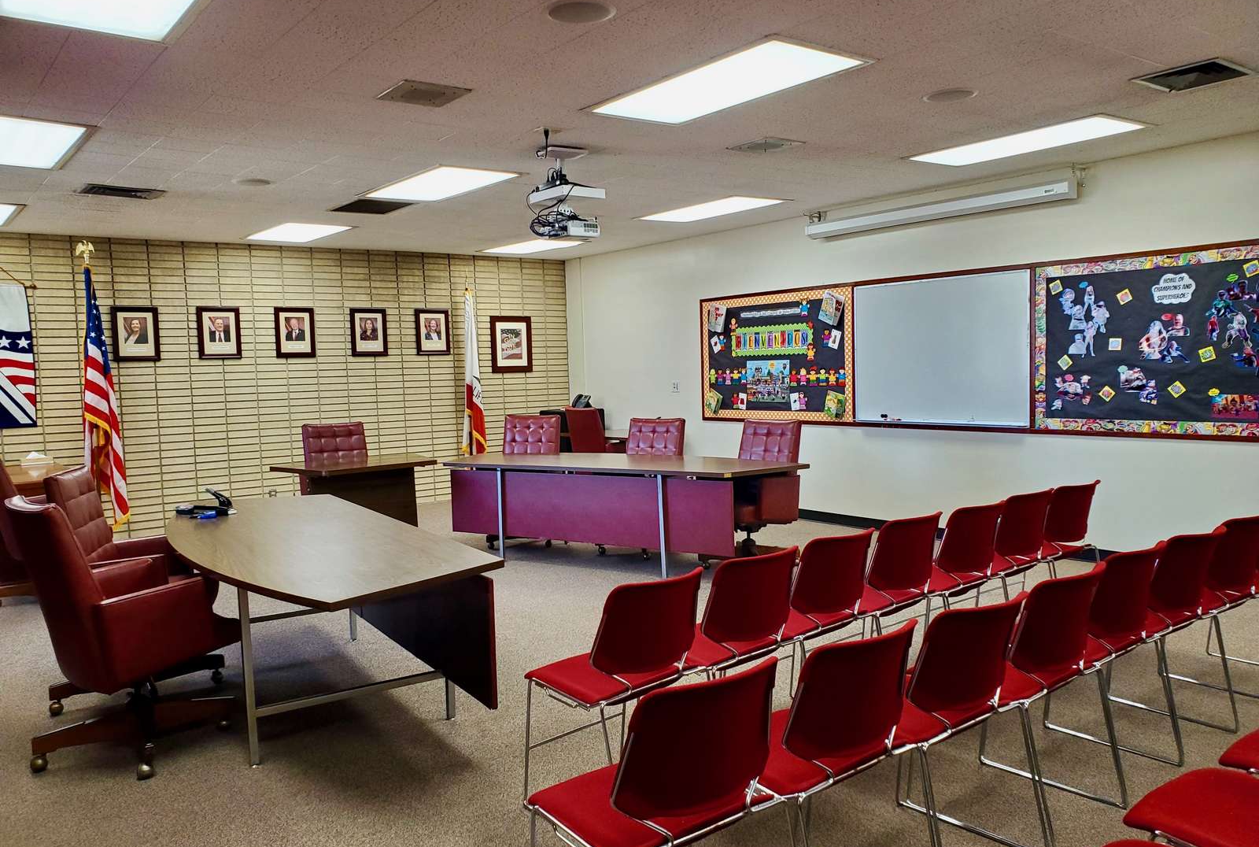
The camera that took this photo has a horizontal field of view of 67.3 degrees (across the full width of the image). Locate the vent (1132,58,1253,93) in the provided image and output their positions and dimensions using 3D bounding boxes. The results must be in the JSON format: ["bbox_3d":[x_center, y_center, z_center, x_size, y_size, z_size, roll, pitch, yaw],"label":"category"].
[{"bbox_3d":[2.586,-1.589,4.338,0.420,0.050,0.370,-5,5,-37],"label":"vent"}]

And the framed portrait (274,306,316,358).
[{"bbox_3d":[-3.400,-0.925,9.607,0.390,0.505,0.030,-4,4,-35],"label":"framed portrait"}]

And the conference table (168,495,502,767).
[{"bbox_3d":[-1.505,0.866,4.370,0.930,0.740,2.880,-4,4,-32],"label":"conference table"}]

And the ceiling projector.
[{"bbox_3d":[-0.378,-1.364,5.616,0.300,0.513,0.360,-5,5,-38],"label":"ceiling projector"}]

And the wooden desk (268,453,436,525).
[{"bbox_3d":[-2.125,0.681,7.564,1.270,0.740,0.960,-5,5,-38],"label":"wooden desk"}]

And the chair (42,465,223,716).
[{"bbox_3d":[-2.264,0.728,4.300,0.720,1.060,0.680,-3,4,-20],"label":"chair"}]

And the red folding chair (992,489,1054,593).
[{"bbox_3d":[1.865,0.729,4.607,0.480,0.770,0.540,-5,5,-37],"label":"red folding chair"}]

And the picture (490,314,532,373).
[{"bbox_3d":[-1.383,-0.920,11.080,0.543,0.646,0.030,-5,5,-38],"label":"picture"}]

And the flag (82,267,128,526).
[{"bbox_3d":[-4.446,-0.212,7.978,0.320,2.170,0.250,-4,4,-35],"label":"flag"}]

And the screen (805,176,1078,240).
[{"bbox_3d":[2.278,-1.621,7.280,0.120,0.130,2.300,-4,5,-38],"label":"screen"}]

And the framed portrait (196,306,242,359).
[{"bbox_3d":[-3.900,-0.858,8.995,0.385,0.487,0.030,-5,5,-37],"label":"framed portrait"}]

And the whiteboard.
[{"bbox_3d":[2.402,-0.562,7.445,0.040,1.150,1.560,-4,5,-38],"label":"whiteboard"}]

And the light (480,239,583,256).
[{"bbox_3d":[-1.013,-1.858,9.941,0.610,0.060,1.220,-5,5,-37],"label":"light"}]

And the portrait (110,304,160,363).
[{"bbox_3d":[-4.466,-0.806,8.561,0.385,0.487,0.030,-5,5,-37],"label":"portrait"}]

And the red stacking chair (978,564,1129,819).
[{"bbox_3d":[1.224,0.844,3.051,0.500,0.790,0.540,-4,5,-38],"label":"red stacking chair"}]

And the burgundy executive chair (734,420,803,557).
[{"bbox_3d":[0.857,0.505,6.650,0.650,1.010,0.720,0,4,31],"label":"burgundy executive chair"}]

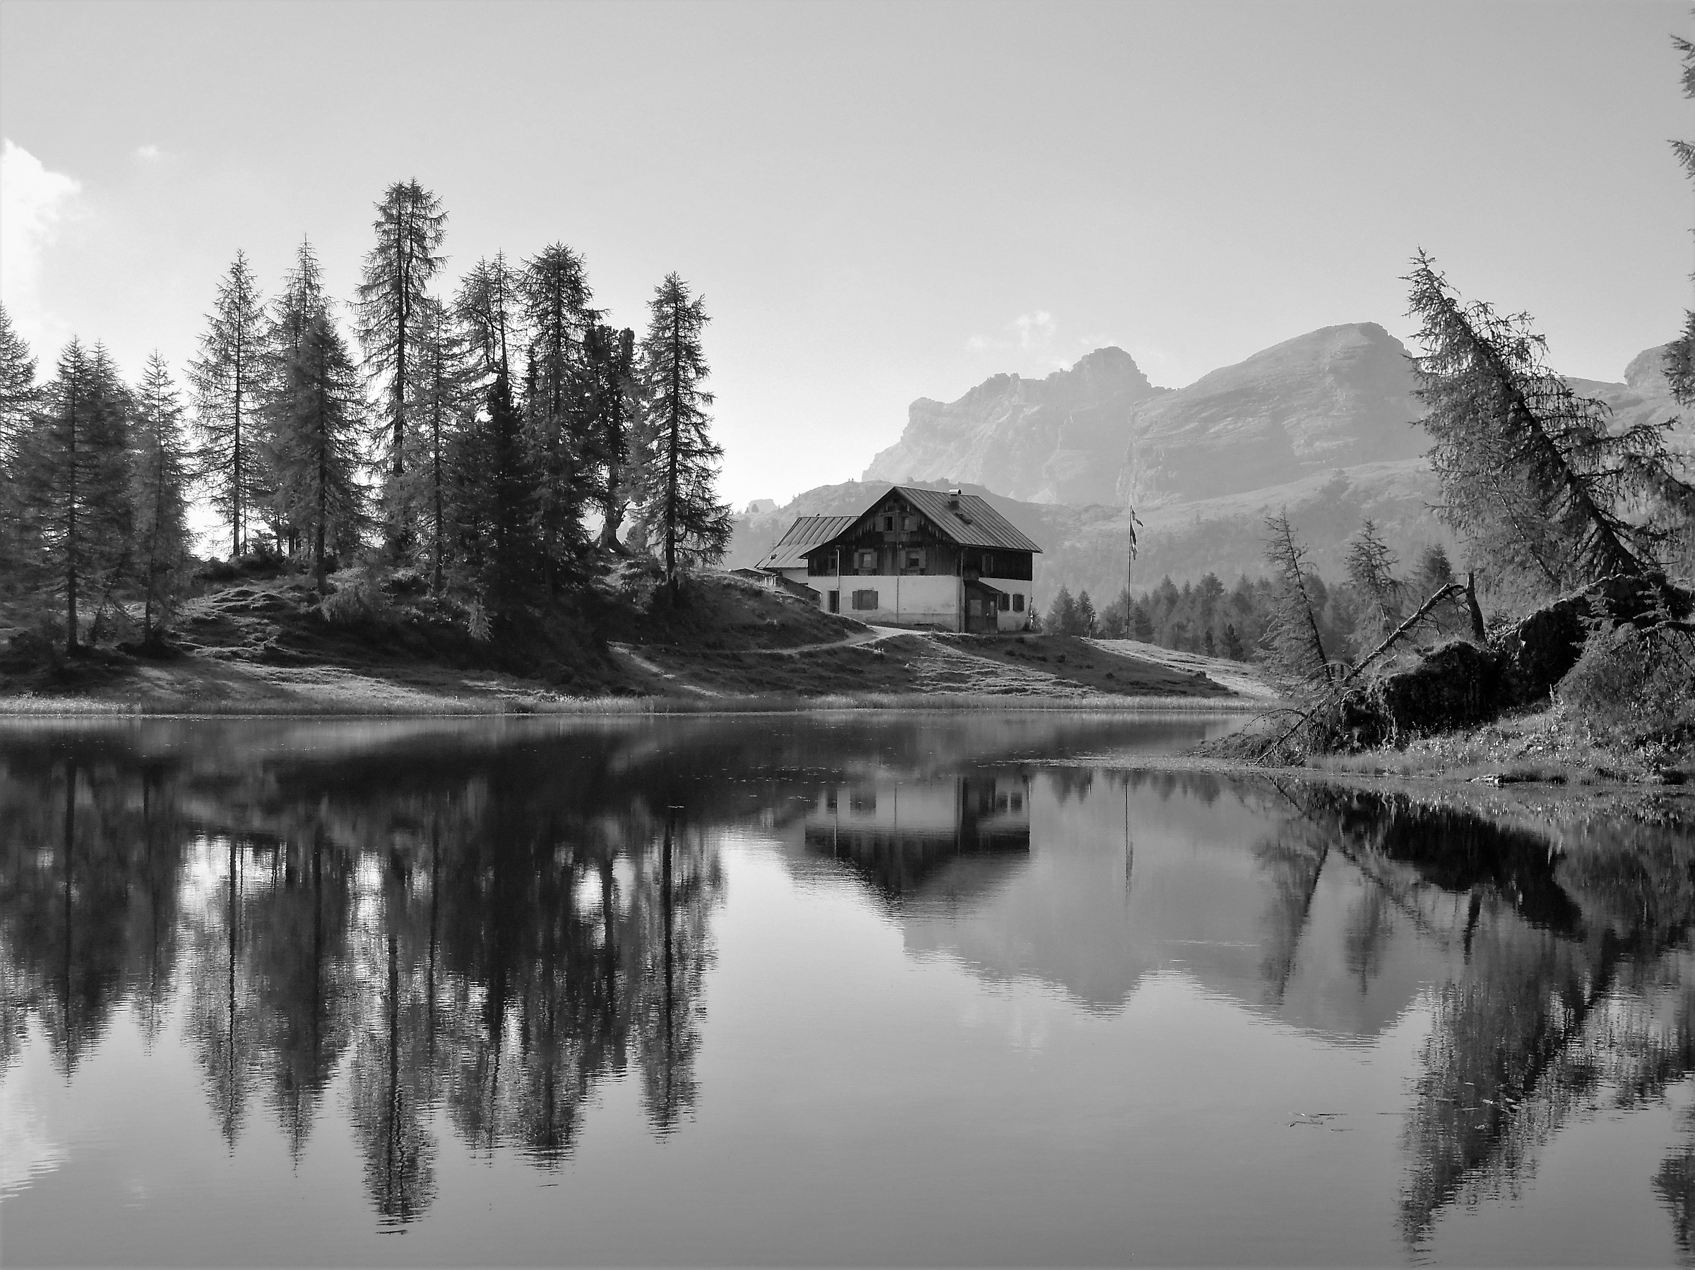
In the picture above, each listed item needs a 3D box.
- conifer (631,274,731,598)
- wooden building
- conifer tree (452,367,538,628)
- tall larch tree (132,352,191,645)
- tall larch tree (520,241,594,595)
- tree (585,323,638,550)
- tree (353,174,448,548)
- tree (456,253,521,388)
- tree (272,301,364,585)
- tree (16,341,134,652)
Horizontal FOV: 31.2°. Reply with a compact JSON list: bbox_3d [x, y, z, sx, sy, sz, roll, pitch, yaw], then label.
[{"bbox_3d":[-9.690,-11.590,177.000,5.870,19.000,5.870,1,-1,0],"label":"conifer"},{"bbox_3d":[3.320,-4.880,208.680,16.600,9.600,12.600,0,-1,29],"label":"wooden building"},{"bbox_3d":[-18.110,-7.050,156.000,4.420,13.410,4.420,1,-1,0],"label":"conifer tree"},{"bbox_3d":[-32.970,-6.690,146.000,2.930,13.630,2.930,1,-1,0],"label":"tall larch tree"},{"bbox_3d":[-15.640,-11.660,164.000,4.150,19.040,4.150,1,-1,0],"label":"tall larch tree"},{"bbox_3d":[-14.170,-11.900,183.000,3.510,13.730,3.510,1,-1,0],"label":"tree"},{"bbox_3d":[-25.180,-15.040,171.000,5.220,21.270,5.220,1,-1,0],"label":"tree"},{"bbox_3d":[-18.390,-11.030,157.000,3.970,17.540,3.970,1,-1,0],"label":"tree"},{"bbox_3d":[-25.970,-9.070,149.000,4.680,13.850,4.680,1,-1,0],"label":"tree"},{"bbox_3d":[-34.850,-6.250,137.000,5.320,14.050,5.320,1,-1,0],"label":"tree"}]

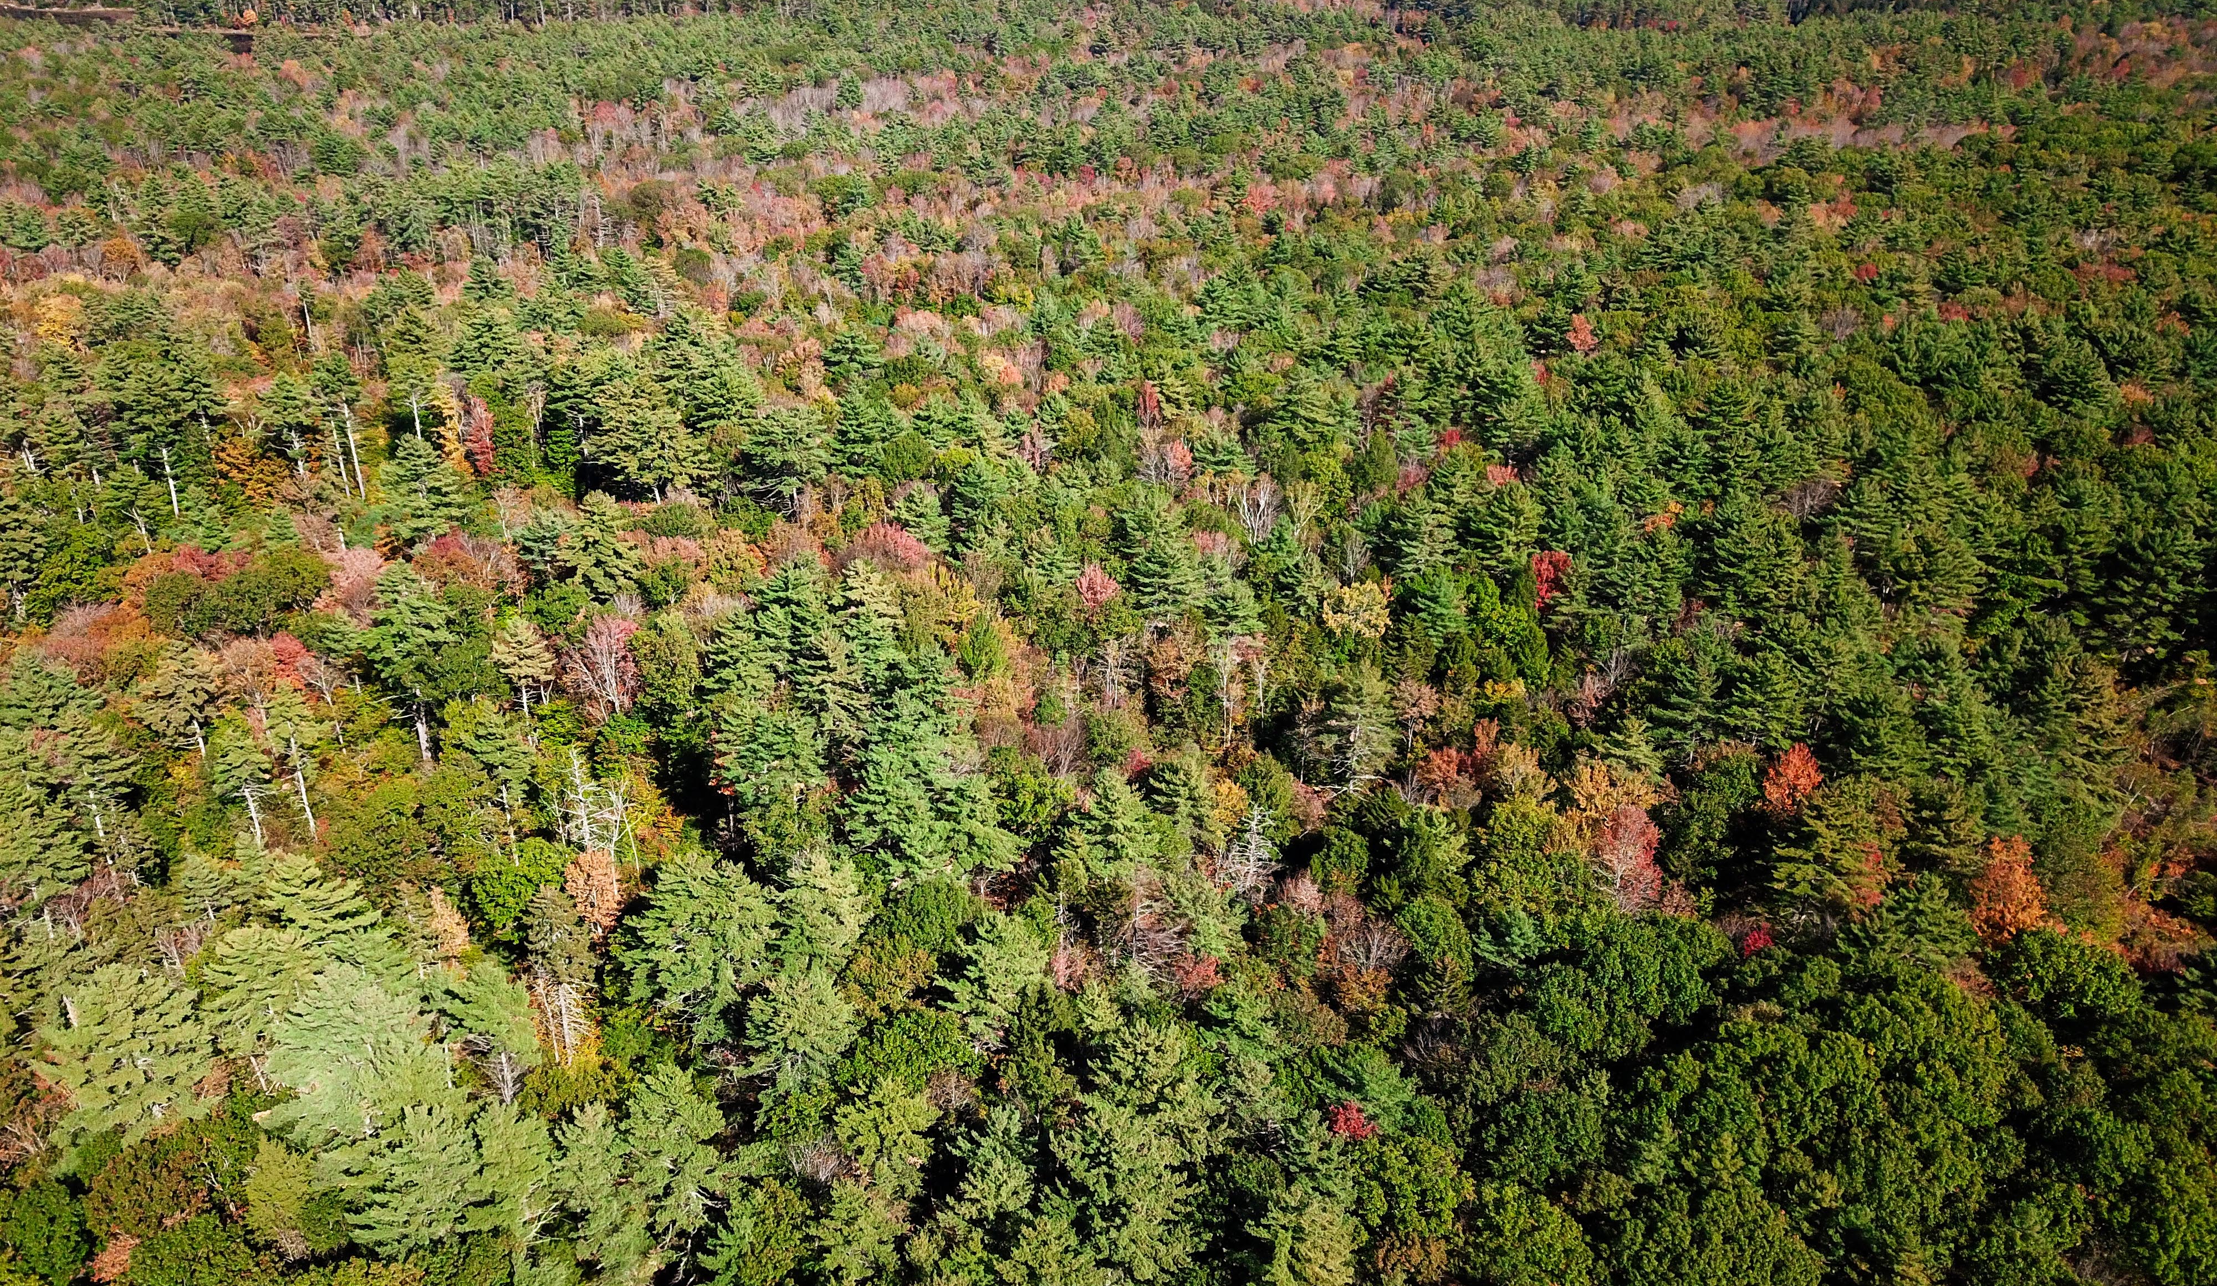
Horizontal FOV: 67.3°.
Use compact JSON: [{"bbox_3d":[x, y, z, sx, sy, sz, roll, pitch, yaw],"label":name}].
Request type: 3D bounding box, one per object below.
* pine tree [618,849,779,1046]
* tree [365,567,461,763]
[{"bbox_3d":[-32.260,26.210,131.130,12.500,23.500,12.500,0,28,0],"label":"pine tree"},{"bbox_3d":[-71.850,3.420,172.410,9.830,24.500,9.830,0,28,0],"label":"tree"}]

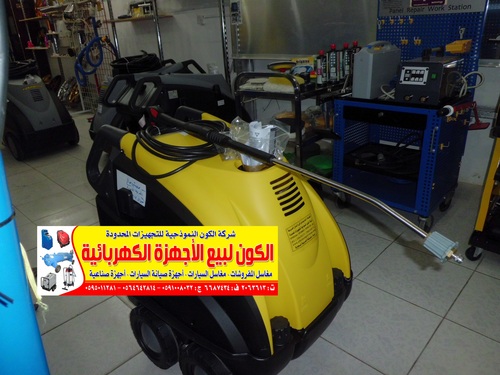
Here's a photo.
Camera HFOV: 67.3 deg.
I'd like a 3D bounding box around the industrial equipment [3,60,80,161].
[{"bbox_3d":[-2.944,-0.954,5.000,1.190,0.885,0.710,18,33,41],"label":"industrial equipment"}]

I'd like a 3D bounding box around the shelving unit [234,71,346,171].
[{"bbox_3d":[0.393,-0.548,3.330,0.659,0.970,0.664,18,33,41],"label":"shelving unit"}]

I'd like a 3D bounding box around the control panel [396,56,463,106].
[{"bbox_3d":[1.181,-0.706,2.465,0.290,0.246,0.274,-24,31,-36],"label":"control panel"}]

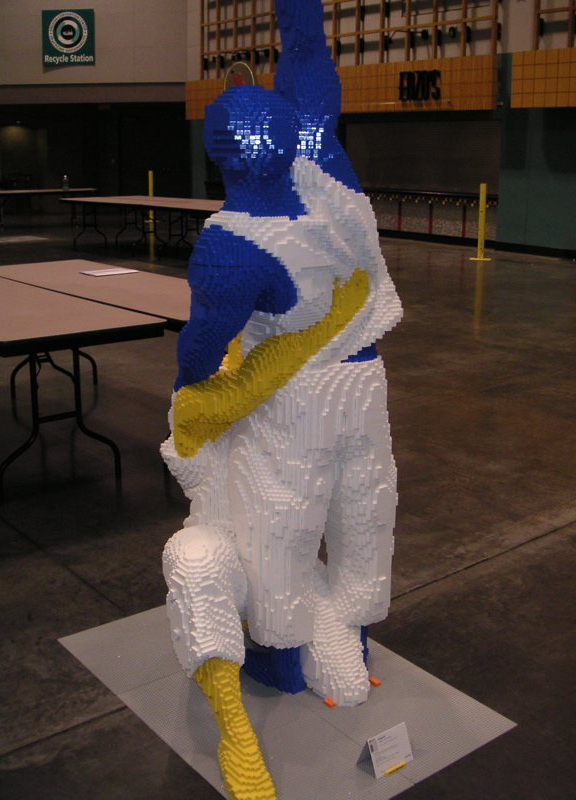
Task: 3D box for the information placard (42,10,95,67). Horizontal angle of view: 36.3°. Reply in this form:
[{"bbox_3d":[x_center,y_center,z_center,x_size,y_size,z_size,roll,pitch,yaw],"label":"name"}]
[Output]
[{"bbox_3d":[-5.549,-9.151,22.200,1.370,1.380,0.040,2,15,4],"label":"information placard"}]

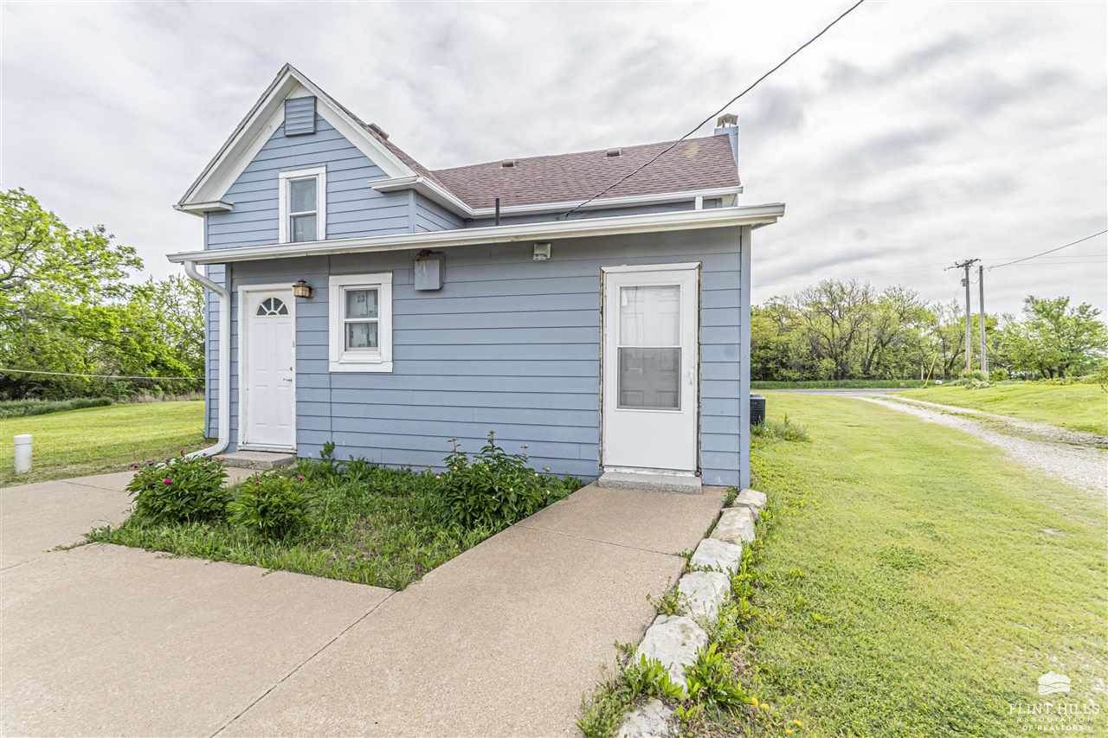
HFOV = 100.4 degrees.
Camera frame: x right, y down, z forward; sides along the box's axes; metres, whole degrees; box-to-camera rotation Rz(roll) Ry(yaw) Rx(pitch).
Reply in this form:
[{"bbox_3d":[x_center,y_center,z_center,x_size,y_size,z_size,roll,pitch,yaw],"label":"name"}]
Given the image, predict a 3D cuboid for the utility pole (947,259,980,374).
[{"bbox_3d":[30.928,-3.559,34.500,0.600,9.320,2.500,0,0,19],"label":"utility pole"}]

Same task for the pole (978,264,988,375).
[{"bbox_3d":[29.722,-3.121,32.000,0.280,8.400,0.280,-1,0,15],"label":"pole"}]

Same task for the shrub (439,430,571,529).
[{"bbox_3d":[-0.399,0.895,3.900,1.100,0.650,0.950,0,0,15],"label":"shrub"}]

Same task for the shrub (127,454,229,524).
[{"bbox_3d":[-3.097,0.980,3.800,0.720,0.480,0.700,0,0,15],"label":"shrub"}]

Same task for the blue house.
[{"bbox_3d":[-1.369,-1.923,9.594,9.750,6.400,8.900,0,0,15],"label":"blue house"}]

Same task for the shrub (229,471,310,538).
[{"bbox_3d":[-2.144,1.010,3.480,0.560,0.420,0.550,0,0,15],"label":"shrub"}]

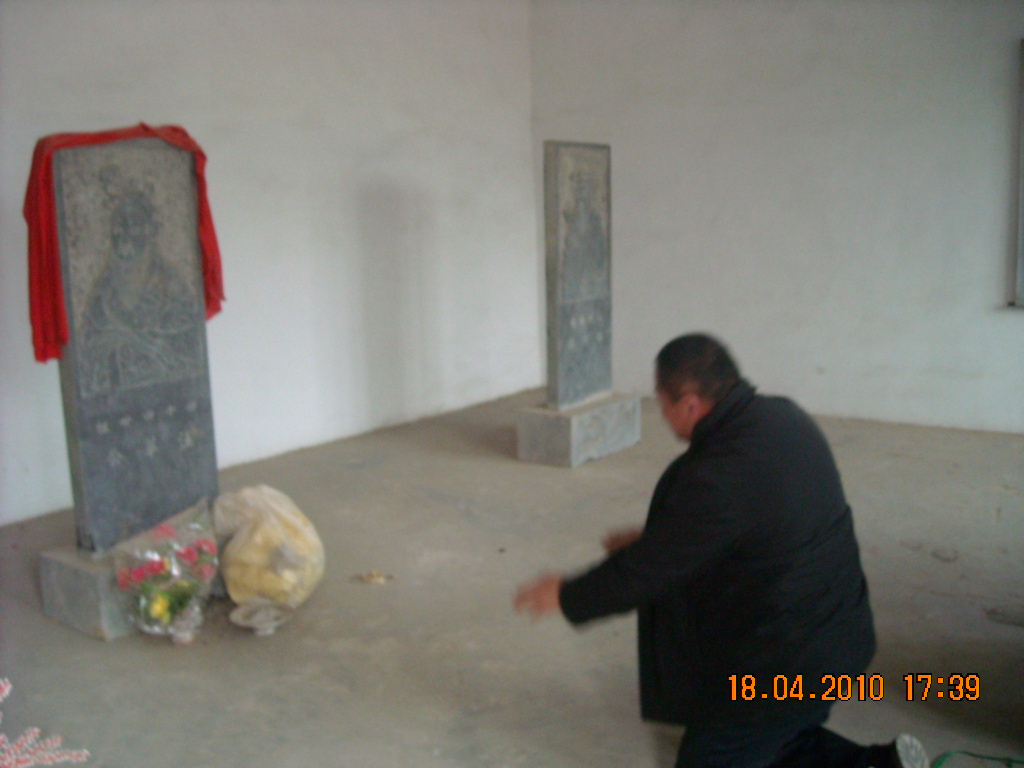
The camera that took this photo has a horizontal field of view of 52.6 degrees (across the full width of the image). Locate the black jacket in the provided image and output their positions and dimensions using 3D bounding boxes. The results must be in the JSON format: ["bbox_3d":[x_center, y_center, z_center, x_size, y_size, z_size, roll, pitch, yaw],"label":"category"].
[{"bbox_3d":[0.485,0.402,2.603,0.650,0.770,0.560,6,12,37],"label":"black jacket"}]

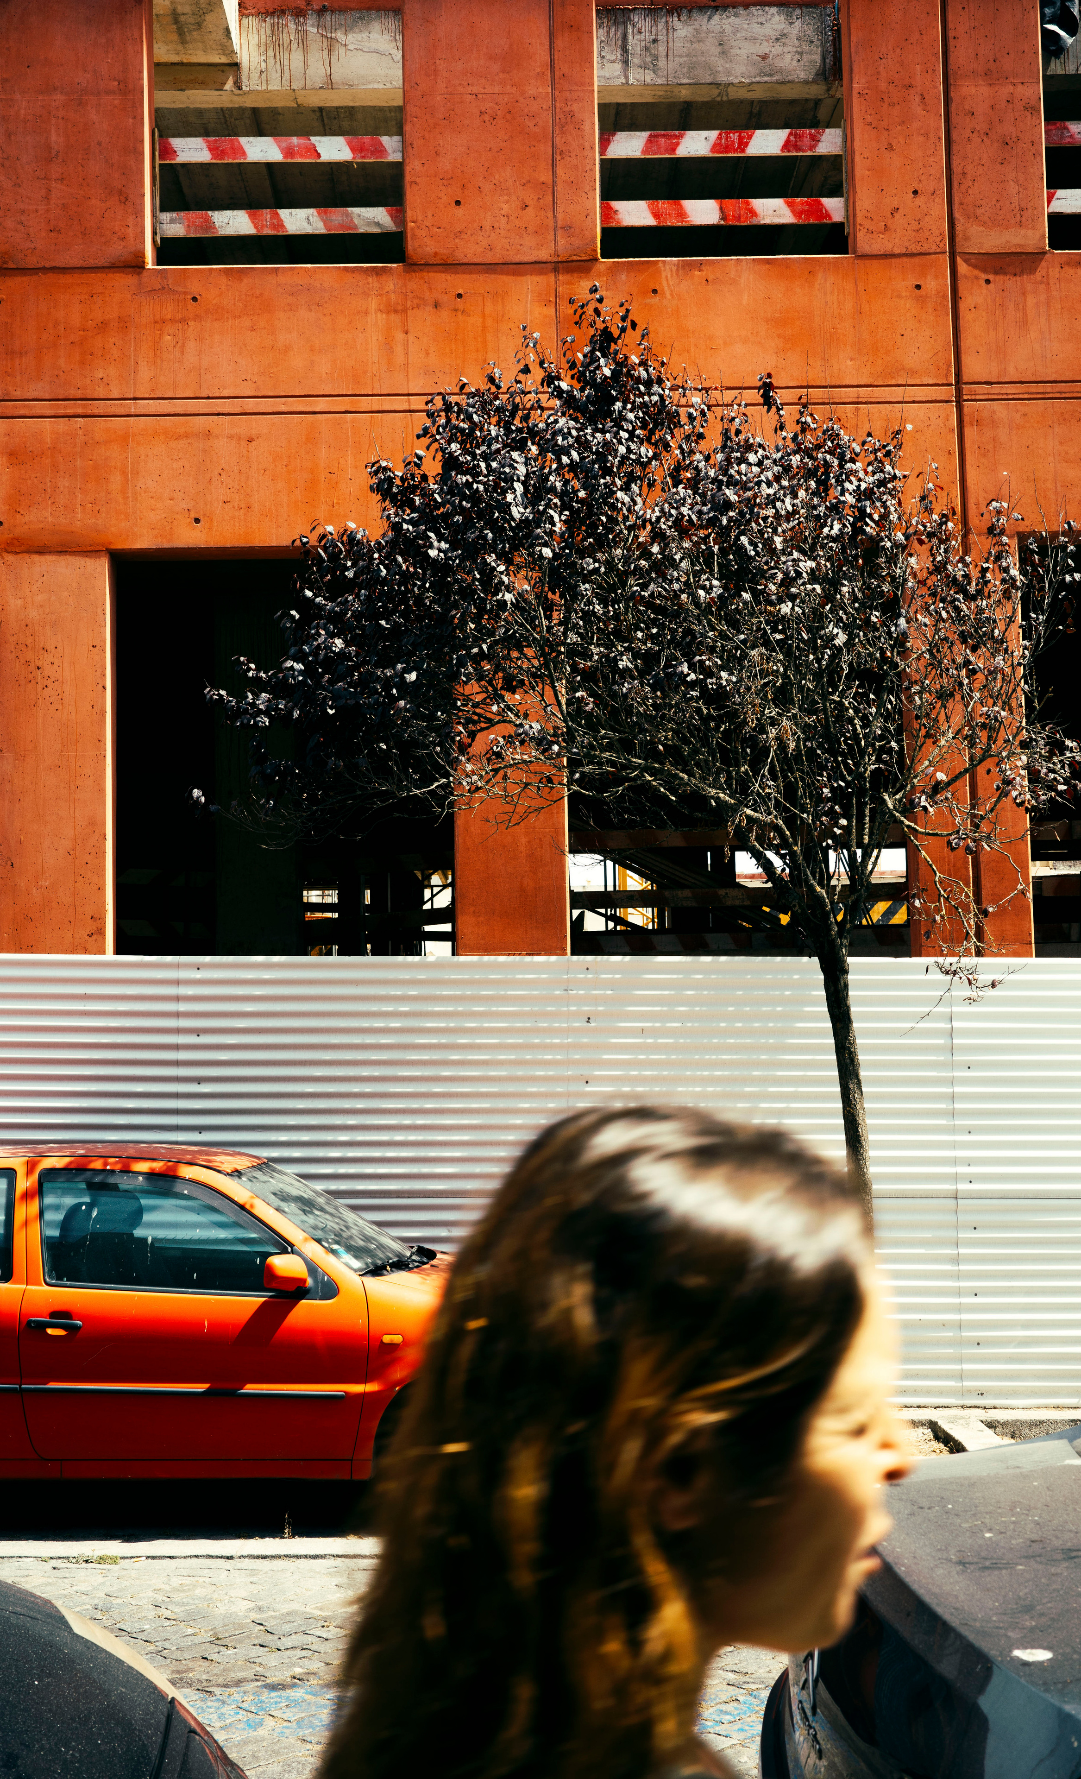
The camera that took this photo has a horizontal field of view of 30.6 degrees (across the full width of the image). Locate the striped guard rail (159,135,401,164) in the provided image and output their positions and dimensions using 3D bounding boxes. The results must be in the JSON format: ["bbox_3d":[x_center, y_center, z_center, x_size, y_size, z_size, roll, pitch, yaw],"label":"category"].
[{"bbox_3d":[-1.597,-4.545,12.138,1.530,0.155,0.030,0,-4,0],"label":"striped guard rail"}]

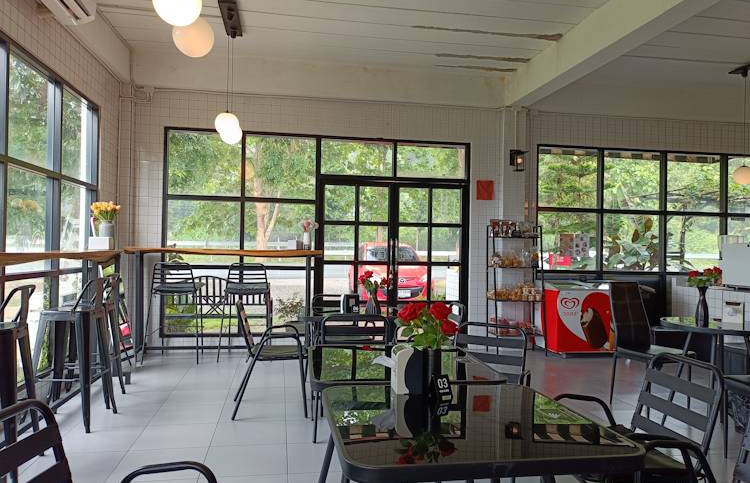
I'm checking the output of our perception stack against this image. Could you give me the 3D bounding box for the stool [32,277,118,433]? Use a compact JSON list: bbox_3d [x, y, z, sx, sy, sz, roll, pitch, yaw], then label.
[{"bbox_3d":[-1.992,0.717,3.583,0.454,0.956,0.437,1,-1,-2],"label":"stool"}]

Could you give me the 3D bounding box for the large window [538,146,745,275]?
[{"bbox_3d":[3.792,-0.372,7.164,3.540,1.638,0.106,1,-1,-10],"label":"large window"}]

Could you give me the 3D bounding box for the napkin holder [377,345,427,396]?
[{"bbox_3d":[0.107,0.403,1.751,0.112,0.141,0.097,1,0,-10],"label":"napkin holder"}]

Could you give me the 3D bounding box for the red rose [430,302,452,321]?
[{"bbox_3d":[0.210,0.221,1.711,0.071,0.059,0.071,1,-1,-10],"label":"red rose"}]

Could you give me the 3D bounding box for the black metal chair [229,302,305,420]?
[{"bbox_3d":[-0.755,0.823,3.934,0.543,0.791,0.507,1,-1,-10],"label":"black metal chair"}]

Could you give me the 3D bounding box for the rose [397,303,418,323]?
[{"bbox_3d":[0.109,0.238,1.815,0.073,0.063,0.073,1,0,-10],"label":"rose"}]

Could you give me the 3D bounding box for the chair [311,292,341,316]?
[{"bbox_3d":[-0.303,0.852,4.479,0.541,0.796,0.551,1,0,-10],"label":"chair"}]

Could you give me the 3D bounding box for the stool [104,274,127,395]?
[{"bbox_3d":[-2.170,0.745,4.122,0.449,0.949,0.439,1,0,-10],"label":"stool"}]

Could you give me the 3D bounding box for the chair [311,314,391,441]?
[{"bbox_3d":[-0.174,0.848,3.631,0.541,0.796,0.551,1,0,-10],"label":"chair"}]

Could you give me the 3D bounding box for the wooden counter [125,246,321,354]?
[{"bbox_3d":[-1.546,0.661,5.712,1.938,1.158,0.510,1,0,-10],"label":"wooden counter"}]

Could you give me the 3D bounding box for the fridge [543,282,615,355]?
[{"bbox_3d":[2.343,0.871,6.272,0.791,0.838,0.625,1,-1,-10],"label":"fridge"}]

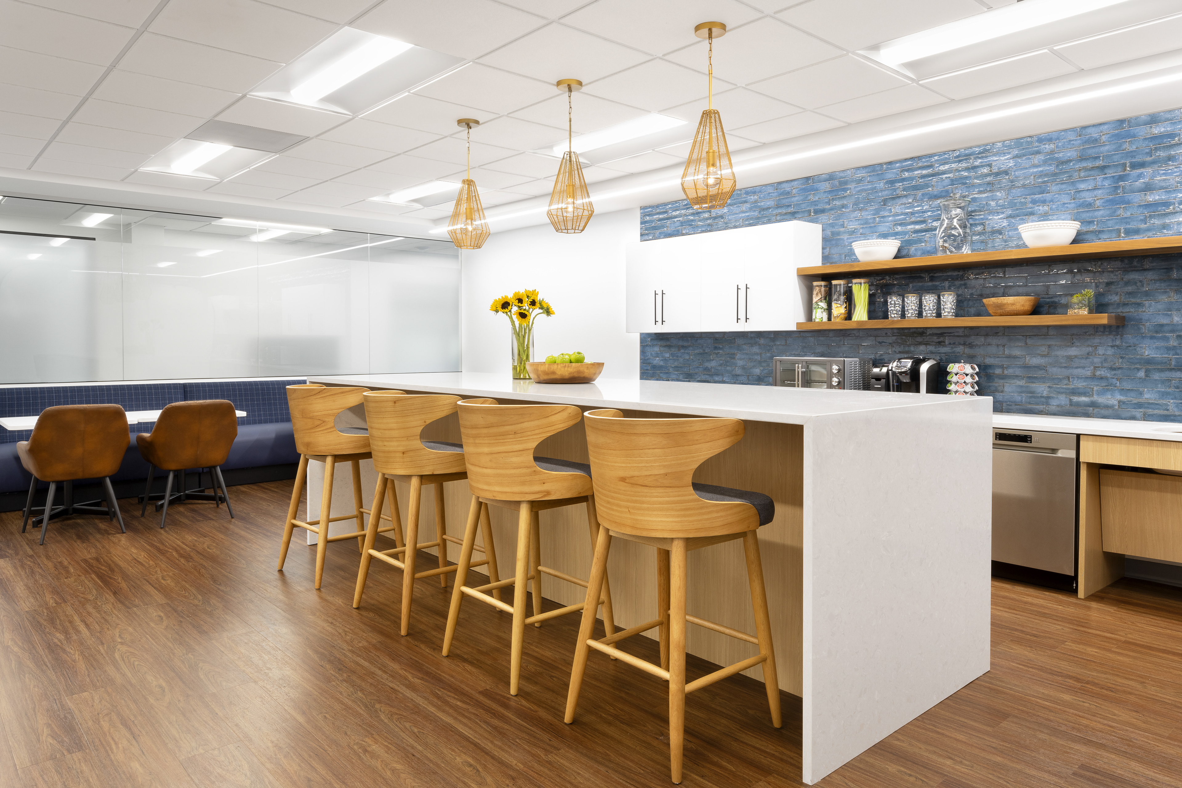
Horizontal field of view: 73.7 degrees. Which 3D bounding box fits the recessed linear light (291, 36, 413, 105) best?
[{"bbox_3d":[-1.188,-1.584,3.877,0.210,0.060,1.130,-3,5,-41],"label":"recessed linear light"}]

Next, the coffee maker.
[{"bbox_3d":[2.020,-0.054,4.977,0.320,0.345,0.250,-3,5,-41],"label":"coffee maker"}]

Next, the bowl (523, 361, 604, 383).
[{"bbox_3d":[-0.143,-0.118,4.350,0.430,0.105,0.430,0,3,0],"label":"bowl"}]

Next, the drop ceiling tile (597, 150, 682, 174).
[{"bbox_3d":[0.365,-1.668,5.652,0.392,0.020,0.600,-3,5,-41],"label":"drop ceiling tile"}]

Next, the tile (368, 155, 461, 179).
[{"bbox_3d":[-1.283,-1.688,5.851,0.605,0.020,0.605,-3,5,-41],"label":"tile"}]

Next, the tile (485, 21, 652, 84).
[{"bbox_3d":[-0.124,-1.548,3.617,0.600,0.018,0.600,-3,5,-41],"label":"tile"}]

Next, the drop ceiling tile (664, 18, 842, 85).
[{"bbox_3d":[0.736,-1.536,3.549,0.600,0.020,0.600,-3,5,-41],"label":"drop ceiling tile"}]

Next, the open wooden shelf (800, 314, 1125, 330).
[{"bbox_3d":[2.209,-0.443,4.970,0.312,0.051,1.910,-3,5,-41],"label":"open wooden shelf"}]

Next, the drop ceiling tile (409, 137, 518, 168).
[{"bbox_3d":[-0.872,-1.656,5.378,0.600,0.020,0.600,-3,5,-41],"label":"drop ceiling tile"}]

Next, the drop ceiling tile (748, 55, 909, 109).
[{"bbox_3d":[1.194,-1.566,3.964,0.600,0.018,0.600,-3,5,-41],"label":"drop ceiling tile"}]

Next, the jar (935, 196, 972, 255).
[{"bbox_3d":[2.252,-1.044,4.896,0.210,0.385,0.210,0,3,0],"label":"jar"}]

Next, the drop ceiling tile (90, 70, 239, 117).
[{"bbox_3d":[-2.247,-1.586,4.165,0.610,0.020,0.610,-3,5,-42],"label":"drop ceiling tile"}]

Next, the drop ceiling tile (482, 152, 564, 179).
[{"bbox_3d":[-0.422,-1.681,5.798,0.605,0.020,0.605,-3,5,-41],"label":"drop ceiling tile"}]

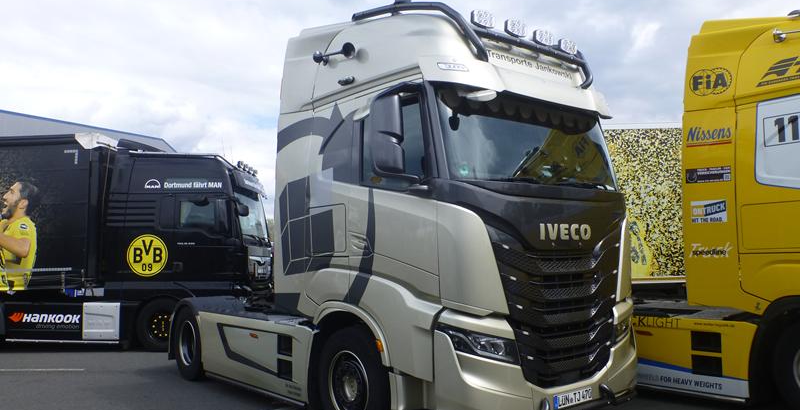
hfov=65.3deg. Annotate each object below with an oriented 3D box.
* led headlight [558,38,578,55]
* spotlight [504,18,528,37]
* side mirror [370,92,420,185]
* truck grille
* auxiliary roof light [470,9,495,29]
[{"bbox_3d":[1.595,-1.506,5.943,0.245,0.145,0.070,2,-6,-39],"label":"led headlight"},{"bbox_3d":[0.993,-1.531,5.452,0.245,0.145,0.070,2,-6,-39],"label":"spotlight"},{"bbox_3d":[-0.052,-0.518,4.840,0.310,0.680,0.250,2,-6,-39],"label":"side mirror"},{"bbox_3d":[1.363,0.872,5.179,1.660,1.200,0.200,2,-6,-39],"label":"truck grille"},{"bbox_3d":[0.676,-1.540,5.205,0.250,0.140,0.080,2,-6,-40],"label":"auxiliary roof light"}]

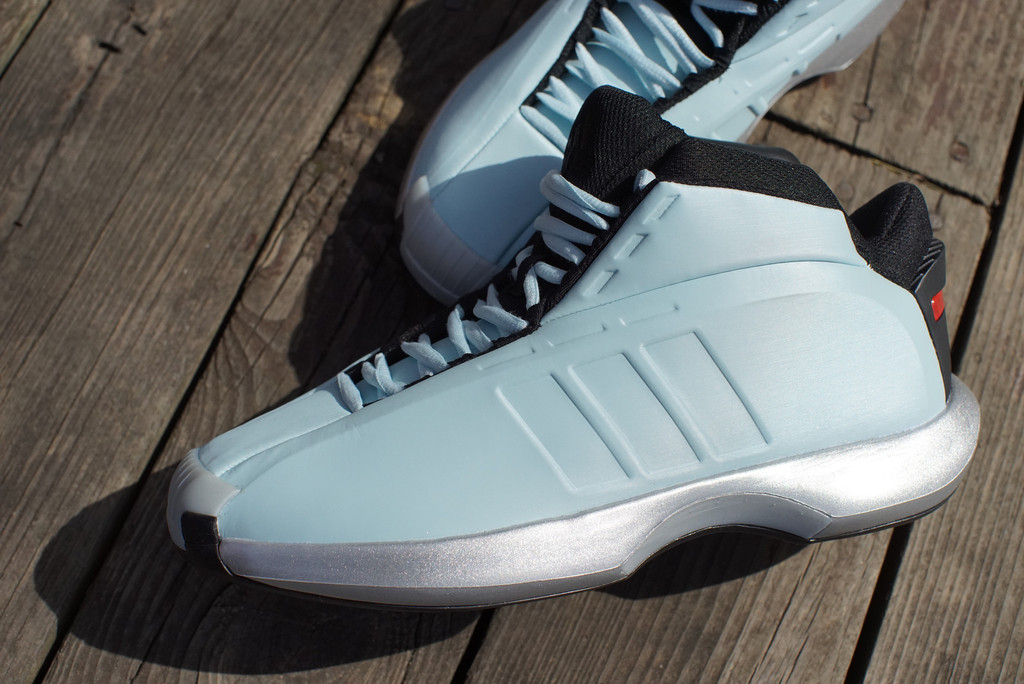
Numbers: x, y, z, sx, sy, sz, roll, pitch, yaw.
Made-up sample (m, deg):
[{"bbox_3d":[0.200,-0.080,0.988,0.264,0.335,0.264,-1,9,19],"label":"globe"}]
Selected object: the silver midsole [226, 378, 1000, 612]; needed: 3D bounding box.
[{"bbox_3d":[0.033,0.050,0.522,0.287,0.108,0.045,-9,100,-8],"label":"silver midsole"}]

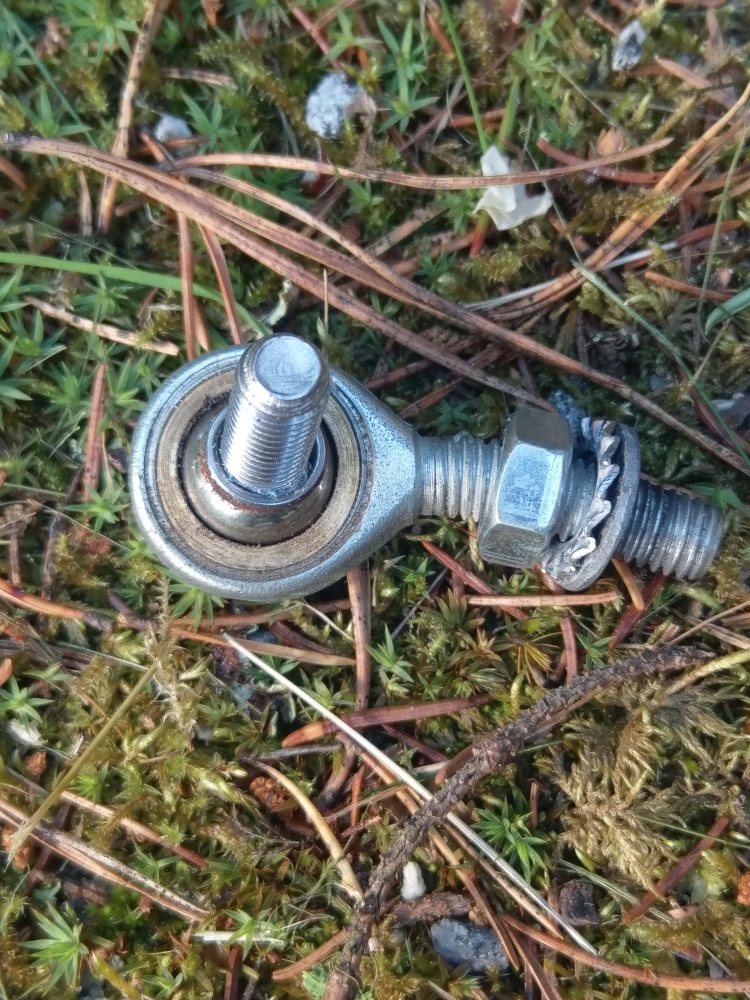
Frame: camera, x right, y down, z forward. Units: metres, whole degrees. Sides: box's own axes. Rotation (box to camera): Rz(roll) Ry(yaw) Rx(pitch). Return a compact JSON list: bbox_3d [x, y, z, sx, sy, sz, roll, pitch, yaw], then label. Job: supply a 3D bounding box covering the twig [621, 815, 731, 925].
[{"bbox_3d":[0.024,0.029,0.059,0.012,0.001,0.001,-44,88,-2],"label":"twig"}]

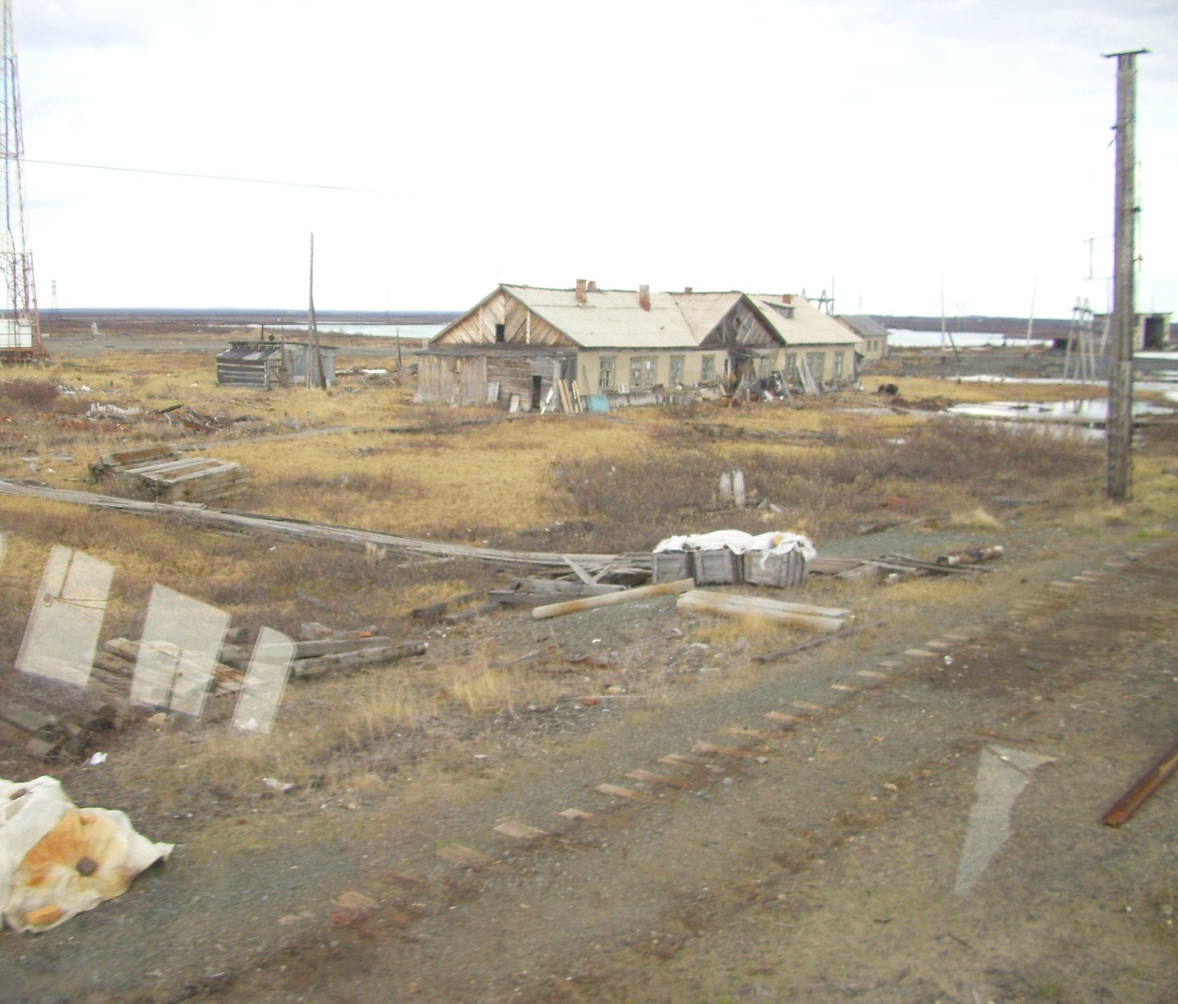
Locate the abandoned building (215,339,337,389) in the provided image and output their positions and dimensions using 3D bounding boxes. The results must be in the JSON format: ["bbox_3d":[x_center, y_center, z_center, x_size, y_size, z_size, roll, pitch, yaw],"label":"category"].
[{"bbox_3d":[-18.987,-8.478,79.872,5.600,2.750,4.600,8,11,43],"label":"abandoned building"}]

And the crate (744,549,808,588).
[{"bbox_3d":[3.147,1.054,22.009,0.700,0.540,0.780,8,11,42],"label":"crate"}]

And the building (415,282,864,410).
[{"bbox_3d":[4.441,-9.219,75.911,9.614,5.984,33.176,6,10,35],"label":"building"}]

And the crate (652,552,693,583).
[{"bbox_3d":[1.411,1.026,21.506,0.594,0.501,0.659,3,8,17],"label":"crate"}]

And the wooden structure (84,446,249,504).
[{"bbox_3d":[-10.112,-0.586,31.890,2.580,0.666,3.010,4,9,22],"label":"wooden structure"}]

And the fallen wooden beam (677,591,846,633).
[{"bbox_3d":[2.490,1.550,18.989,2.478,0.196,0.562,5,9,30],"label":"fallen wooden beam"}]

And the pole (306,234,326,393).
[{"bbox_3d":[-15.735,-10.900,75.329,1.026,8.901,0.350,-1,8,-12],"label":"pole"}]

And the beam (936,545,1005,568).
[{"bbox_3d":[6.722,0.946,23.062,0.190,0.190,2.188,9,10,44],"label":"beam"}]

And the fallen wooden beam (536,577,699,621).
[{"bbox_3d":[0.387,1.408,19.449,2.878,0.170,0.170,-8,11,-33],"label":"fallen wooden beam"}]

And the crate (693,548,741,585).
[{"bbox_3d":[2.115,1.031,21.458,0.633,0.518,0.659,3,8,17],"label":"crate"}]

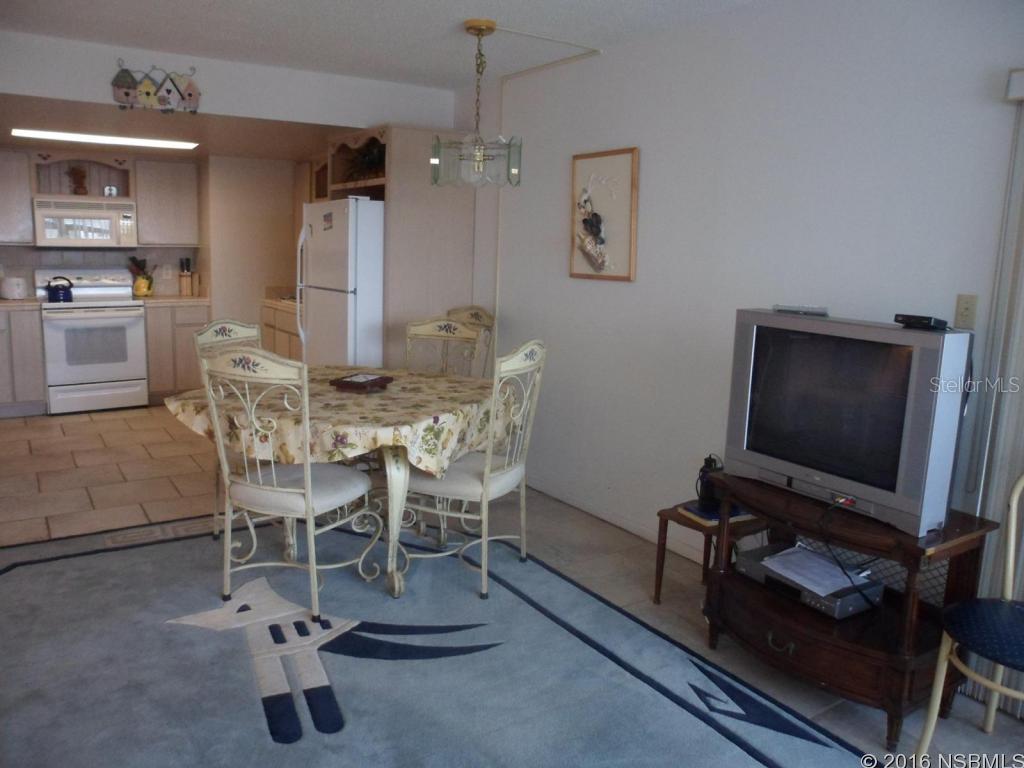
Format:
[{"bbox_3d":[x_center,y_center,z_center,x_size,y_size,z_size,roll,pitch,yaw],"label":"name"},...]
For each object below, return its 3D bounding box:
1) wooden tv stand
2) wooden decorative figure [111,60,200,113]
[{"bbox_3d":[1.075,0.716,2.649,0.480,0.665,0.835,-5,12,-33],"label":"wooden tv stand"},{"bbox_3d":[-1.942,-1.623,4.217,0.435,0.258,0.050,-5,12,-33],"label":"wooden decorative figure"}]

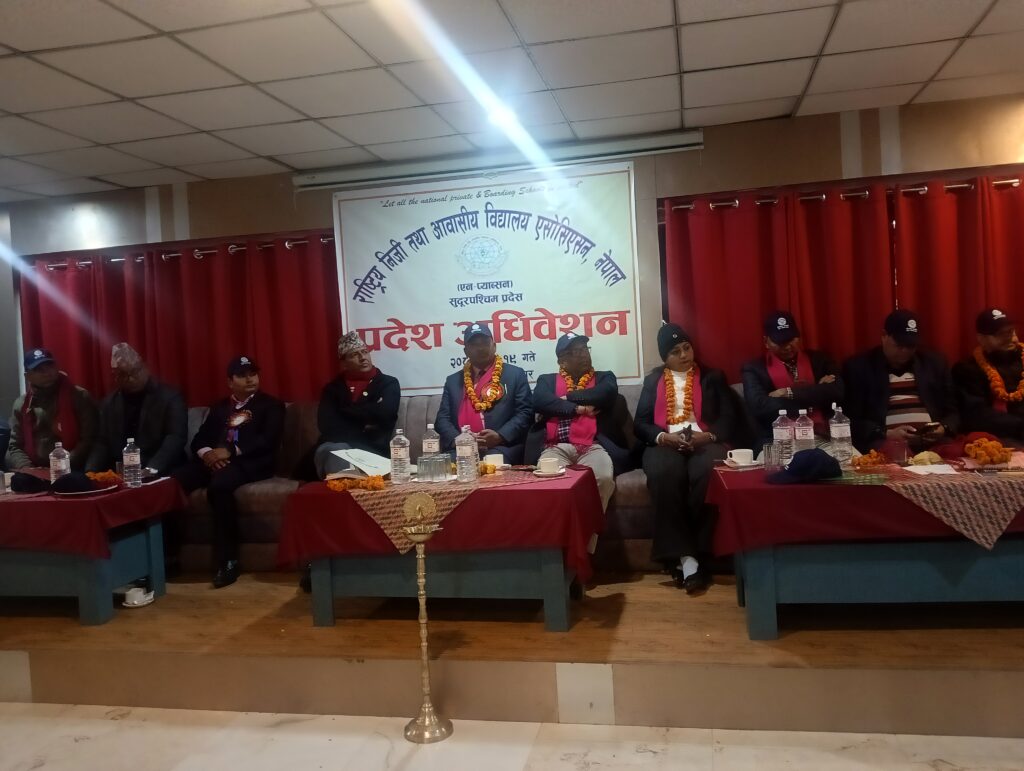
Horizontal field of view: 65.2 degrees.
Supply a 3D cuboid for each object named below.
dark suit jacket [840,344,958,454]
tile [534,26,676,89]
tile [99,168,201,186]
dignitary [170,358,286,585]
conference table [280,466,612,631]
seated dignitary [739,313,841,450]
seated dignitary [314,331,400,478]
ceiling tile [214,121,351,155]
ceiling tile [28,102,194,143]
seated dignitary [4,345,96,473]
[{"bbox_3d":[1.898,0.075,3.911,0.570,0.518,0.440,-3,3,9],"label":"dark suit jacket"},{"bbox_3d":[0.412,-1.391,3.413,0.595,0.020,0.595,-3,3,12],"label":"tile"},{"bbox_3d":[-2.296,-1.330,5.111,0.595,0.020,0.414,-3,3,12],"label":"tile"},{"bbox_3d":[-1.557,0.421,4.426,0.530,1.150,0.880,-3,3,2],"label":"dignitary"},{"bbox_3d":[-0.269,0.684,3.402,1.200,0.570,0.540,-3,3,12],"label":"conference table"},{"bbox_3d":[1.389,0.253,3.886,0.540,1.226,0.800,-3,3,12],"label":"seated dignitary"},{"bbox_3d":[-0.915,0.355,4.451,0.580,1.310,0.820,-3,3,-2],"label":"seated dignitary"},{"bbox_3d":[-1.227,-1.351,4.371,0.600,0.020,0.600,-3,3,12],"label":"ceiling tile"},{"bbox_3d":[-1.940,-1.282,3.889,0.600,0.020,0.600,-3,3,12],"label":"ceiling tile"},{"bbox_3d":[-2.794,0.440,4.838,0.620,1.320,0.820,-3,3,0],"label":"seated dignitary"}]

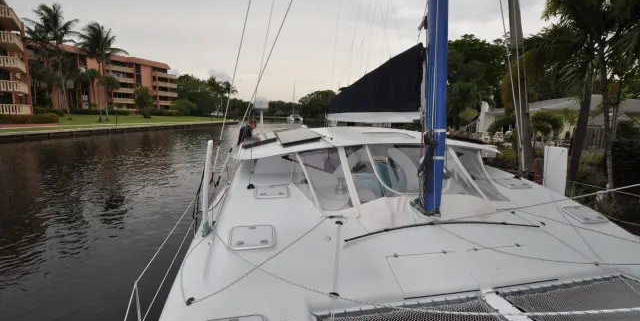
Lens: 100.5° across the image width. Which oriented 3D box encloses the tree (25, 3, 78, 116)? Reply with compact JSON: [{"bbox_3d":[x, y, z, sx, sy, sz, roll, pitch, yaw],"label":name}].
[{"bbox_3d":[-48.588,-17.655,48.190,7.400,20.060,7.400,-10,14,-43],"label":"tree"}]

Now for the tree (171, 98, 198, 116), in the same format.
[{"bbox_3d":[-39.161,-15.416,77.536,6.800,5.140,6.800,-5,12,-26],"label":"tree"}]

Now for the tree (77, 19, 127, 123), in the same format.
[{"bbox_3d":[-39.572,-15.860,48.450,7.400,17.170,7.400,-8,13,-37],"label":"tree"}]

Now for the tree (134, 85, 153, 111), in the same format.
[{"bbox_3d":[-41.332,-14.130,62.360,3.800,7.090,3.800,-7,12,-32],"label":"tree"}]

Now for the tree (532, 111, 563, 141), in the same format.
[{"bbox_3d":[16.053,-2.351,18.791,1.800,2.310,1.800,8,14,40],"label":"tree"}]

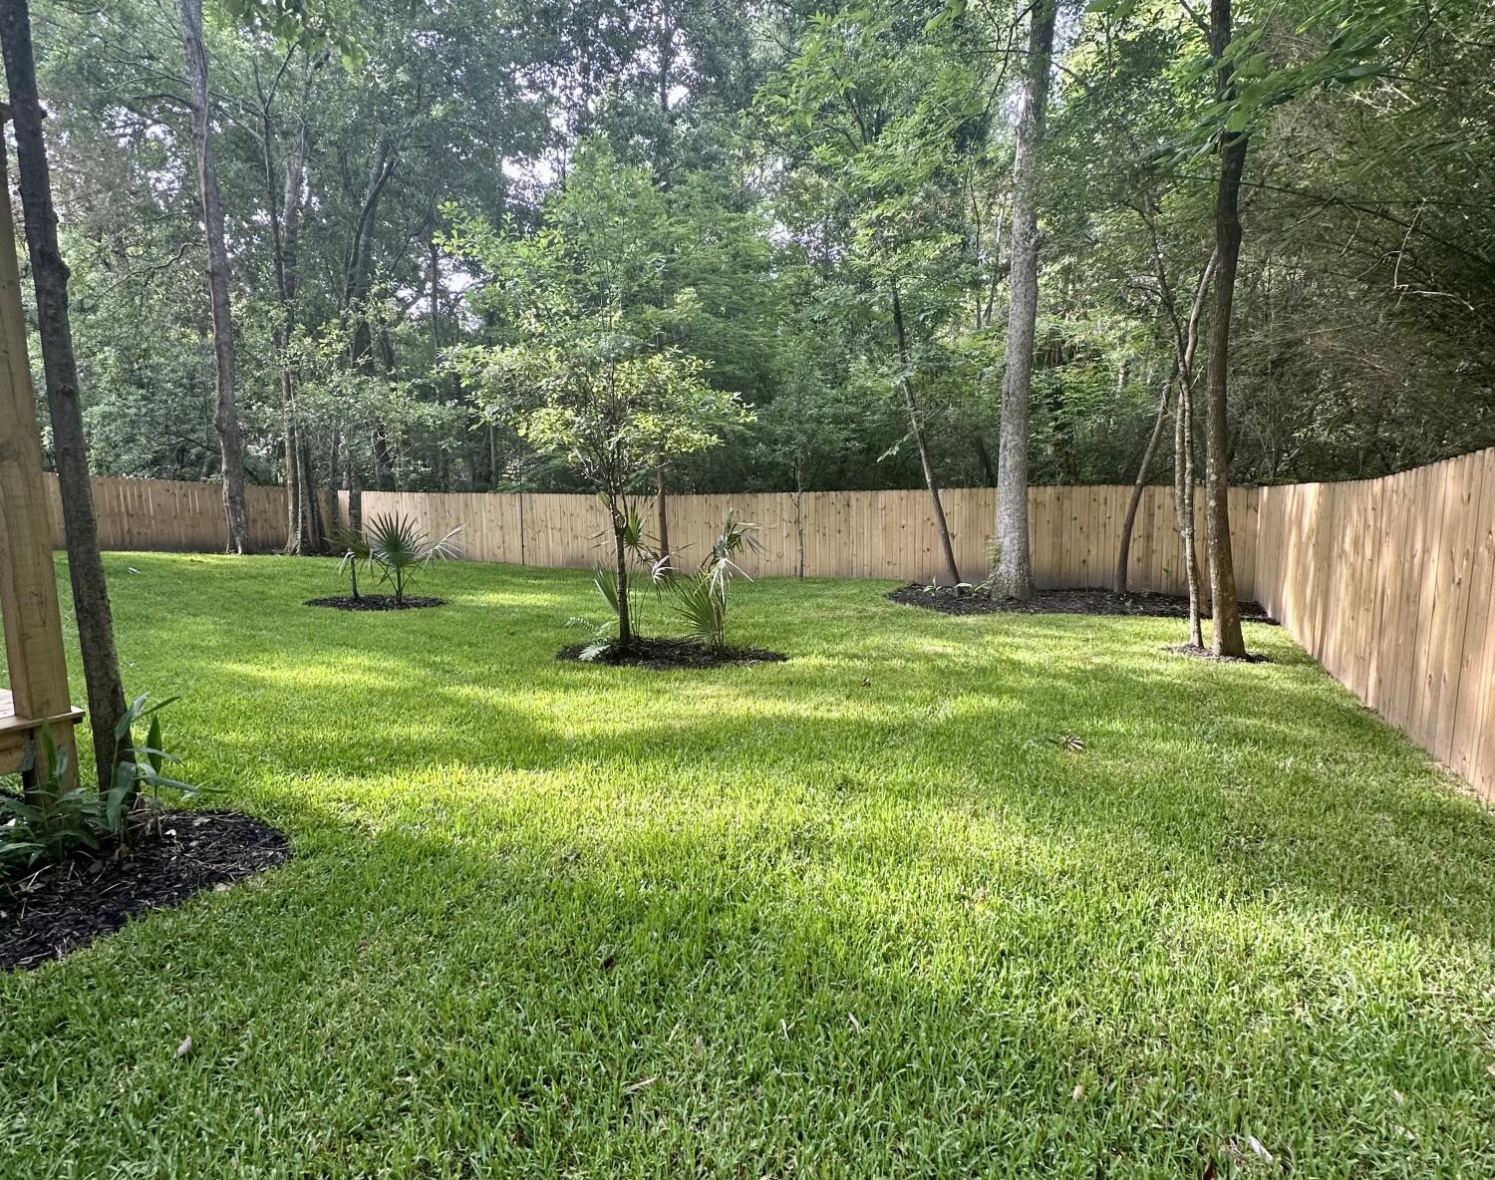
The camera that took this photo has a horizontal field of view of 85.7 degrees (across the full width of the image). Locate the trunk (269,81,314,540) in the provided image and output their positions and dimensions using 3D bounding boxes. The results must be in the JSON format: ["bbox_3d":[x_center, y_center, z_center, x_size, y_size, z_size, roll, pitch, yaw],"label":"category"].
[{"bbox_3d":[-11.392,-6.769,20.434,1.300,11.690,0.900,-5,8,-29],"label":"trunk"}]

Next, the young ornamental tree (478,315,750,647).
[{"bbox_3d":[-1.325,-1.064,8.191,2.750,3.370,2.500,-2,7,-9],"label":"young ornamental tree"}]

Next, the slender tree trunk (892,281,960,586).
[{"bbox_3d":[3.230,-2.797,14.508,1.200,5.420,0.450,1,7,15],"label":"slender tree trunk"}]

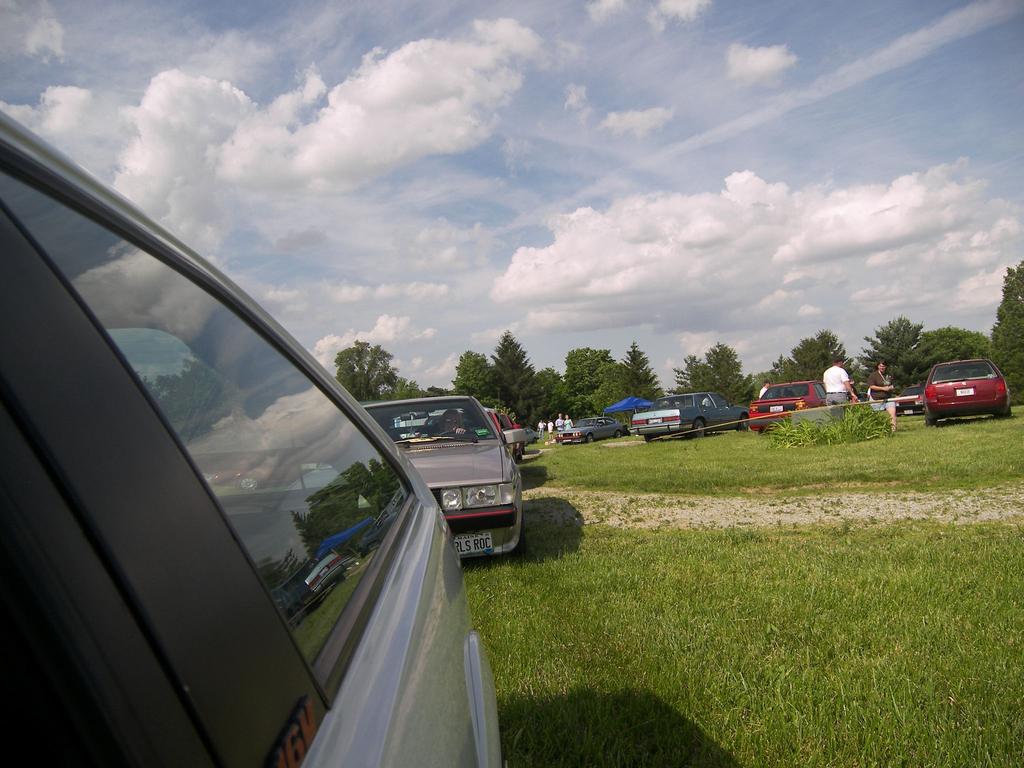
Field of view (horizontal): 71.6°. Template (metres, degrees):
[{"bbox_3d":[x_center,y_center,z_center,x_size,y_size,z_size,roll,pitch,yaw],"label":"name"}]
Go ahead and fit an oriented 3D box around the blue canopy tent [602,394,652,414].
[{"bbox_3d":[9.407,2.473,55.922,3.050,2.912,3.050,-7,-4,31],"label":"blue canopy tent"}]

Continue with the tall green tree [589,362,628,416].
[{"bbox_3d":[9.377,1.076,65.823,4.600,6.561,4.600,-6,-3,0],"label":"tall green tree"}]

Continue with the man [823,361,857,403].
[{"bbox_3d":[7.539,0.345,16.255,0.450,1.780,0.620,-4,-4,-38],"label":"man"}]

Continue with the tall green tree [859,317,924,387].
[{"bbox_3d":[32.079,-2.278,59.805,5.600,7.235,5.600,-6,-3,0],"label":"tall green tree"}]

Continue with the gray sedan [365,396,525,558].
[{"bbox_3d":[-0.780,0.813,6.750,1.640,1.290,4.100,-5,-3,-1],"label":"gray sedan"}]

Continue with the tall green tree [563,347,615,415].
[{"bbox_3d":[8.282,0.475,72.765,6.000,8.714,6.000,-6,-3,0],"label":"tall green tree"}]

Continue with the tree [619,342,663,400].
[{"bbox_3d":[13.197,-0.075,73.758,5.000,8.973,5.000,-6,-3,0],"label":"tree"}]

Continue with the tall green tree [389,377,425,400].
[{"bbox_3d":[-10.879,2.884,74.814,4.200,7.400,4.200,-6,-3,0],"label":"tall green tree"}]

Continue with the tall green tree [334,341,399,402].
[{"bbox_3d":[-14.311,1.027,69.737,6.200,10.500,6.000,-6,-3,0],"label":"tall green tree"}]

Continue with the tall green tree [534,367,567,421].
[{"bbox_3d":[4.134,1.505,71.834,3.900,6.600,3.900,-6,-3,0],"label":"tall green tree"}]

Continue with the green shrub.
[{"bbox_3d":[6.857,0.906,15.281,2.300,0.740,1.150,-6,-3,0],"label":"green shrub"}]

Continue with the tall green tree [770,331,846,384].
[{"bbox_3d":[21.870,-0.864,51.849,4.700,6.000,4.500,-6,-3,0],"label":"tall green tree"}]

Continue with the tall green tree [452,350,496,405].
[{"bbox_3d":[-3.251,1.114,67.782,4.800,8.700,4.700,-6,-3,0],"label":"tall green tree"}]

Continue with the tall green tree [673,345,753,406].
[{"bbox_3d":[16.337,-0.072,56.839,6.000,6.400,5.300,-6,-3,0],"label":"tall green tree"}]

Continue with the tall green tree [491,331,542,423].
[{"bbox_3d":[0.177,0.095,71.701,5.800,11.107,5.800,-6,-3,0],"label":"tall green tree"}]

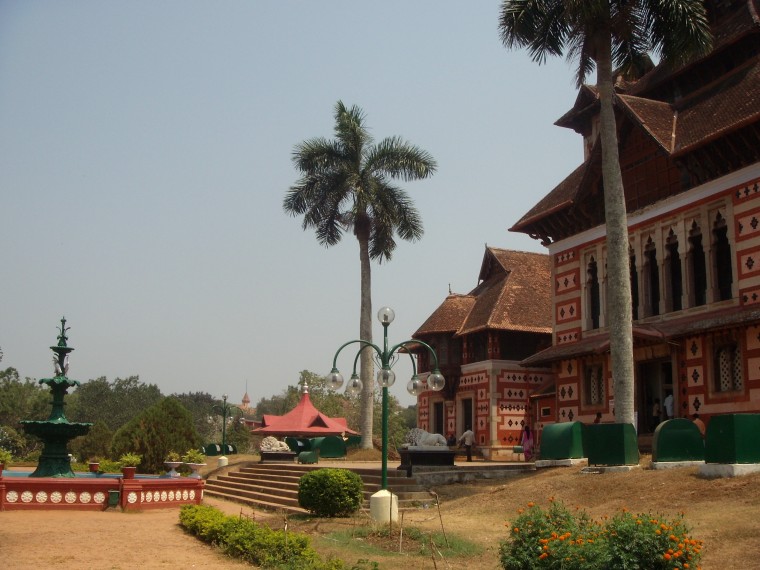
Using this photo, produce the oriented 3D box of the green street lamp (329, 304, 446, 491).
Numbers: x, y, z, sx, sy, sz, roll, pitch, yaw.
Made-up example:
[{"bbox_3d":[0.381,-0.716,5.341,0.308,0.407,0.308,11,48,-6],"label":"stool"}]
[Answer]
[{"bbox_3d":[0.139,2.387,17.785,2.420,3.915,2.350,0,-11,0],"label":"green street lamp"}]

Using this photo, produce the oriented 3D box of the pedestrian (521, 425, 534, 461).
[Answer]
[{"bbox_3d":[6.640,7.136,37.558,0.620,1.601,0.420,-1,-11,5],"label":"pedestrian"}]

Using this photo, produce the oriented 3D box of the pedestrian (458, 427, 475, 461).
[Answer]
[{"bbox_3d":[4.040,7.415,38.966,0.680,1.684,0.420,2,-11,-8],"label":"pedestrian"}]

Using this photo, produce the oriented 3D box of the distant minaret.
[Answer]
[{"bbox_3d":[-32.364,26.334,200.753,2.400,7.652,2.400,0,-11,0],"label":"distant minaret"}]

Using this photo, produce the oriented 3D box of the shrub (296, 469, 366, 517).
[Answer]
[{"bbox_3d":[-1.146,4.886,19.706,1.520,1.079,1.500,0,-11,0],"label":"shrub"}]

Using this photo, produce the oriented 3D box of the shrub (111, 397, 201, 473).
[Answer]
[{"bbox_3d":[-11.681,7.889,43.408,4.600,4.147,4.600,0,-11,0],"label":"shrub"}]

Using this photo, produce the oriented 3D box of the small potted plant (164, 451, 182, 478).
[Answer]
[{"bbox_3d":[-6.406,5.559,25.882,0.610,0.834,0.600,0,-11,0],"label":"small potted plant"}]

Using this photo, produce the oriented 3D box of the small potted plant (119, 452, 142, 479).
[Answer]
[{"bbox_3d":[-6.300,4.569,21.066,0.600,0.666,0.580,0,-11,0],"label":"small potted plant"}]

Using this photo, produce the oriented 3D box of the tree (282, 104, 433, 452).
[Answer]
[{"bbox_3d":[-0.952,-0.969,45.406,7.800,19.366,7.800,0,-11,0],"label":"tree"}]

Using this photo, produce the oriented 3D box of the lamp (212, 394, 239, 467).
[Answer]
[{"bbox_3d":[-9.278,8.806,50.428,2.150,4.348,2.150,0,-11,0],"label":"lamp"}]

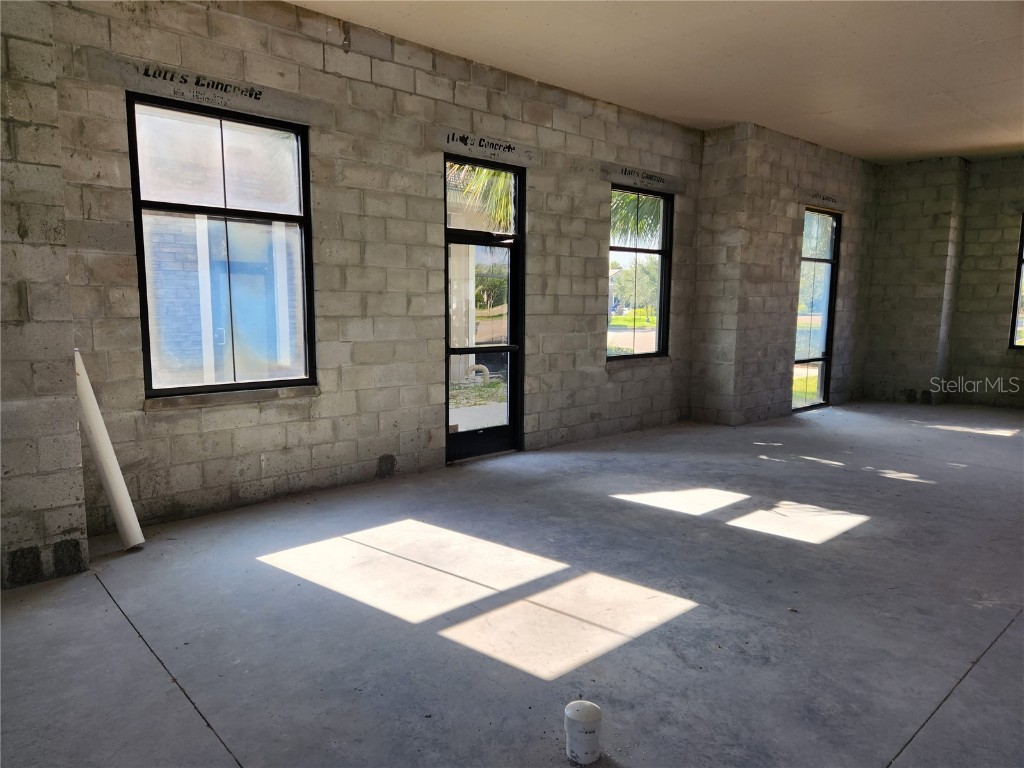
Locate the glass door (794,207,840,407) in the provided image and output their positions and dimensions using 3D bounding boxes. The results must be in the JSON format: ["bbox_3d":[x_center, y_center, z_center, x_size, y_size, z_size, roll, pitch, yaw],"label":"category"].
[{"bbox_3d":[4.330,-1.047,9.816,1.250,2.820,0.120,-6,9,-42],"label":"glass door"}]

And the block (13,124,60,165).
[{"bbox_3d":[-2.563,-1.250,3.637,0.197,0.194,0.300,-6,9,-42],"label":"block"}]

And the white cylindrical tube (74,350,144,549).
[{"bbox_3d":[-2.493,0.391,4.136,0.114,1.252,0.114,-18,-4,-40],"label":"white cylindrical tube"}]

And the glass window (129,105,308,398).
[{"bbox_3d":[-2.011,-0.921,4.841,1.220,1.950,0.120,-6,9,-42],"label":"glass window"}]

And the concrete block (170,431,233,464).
[{"bbox_3d":[-2.238,0.436,4.850,0.397,0.194,0.194,-6,9,-42],"label":"concrete block"}]

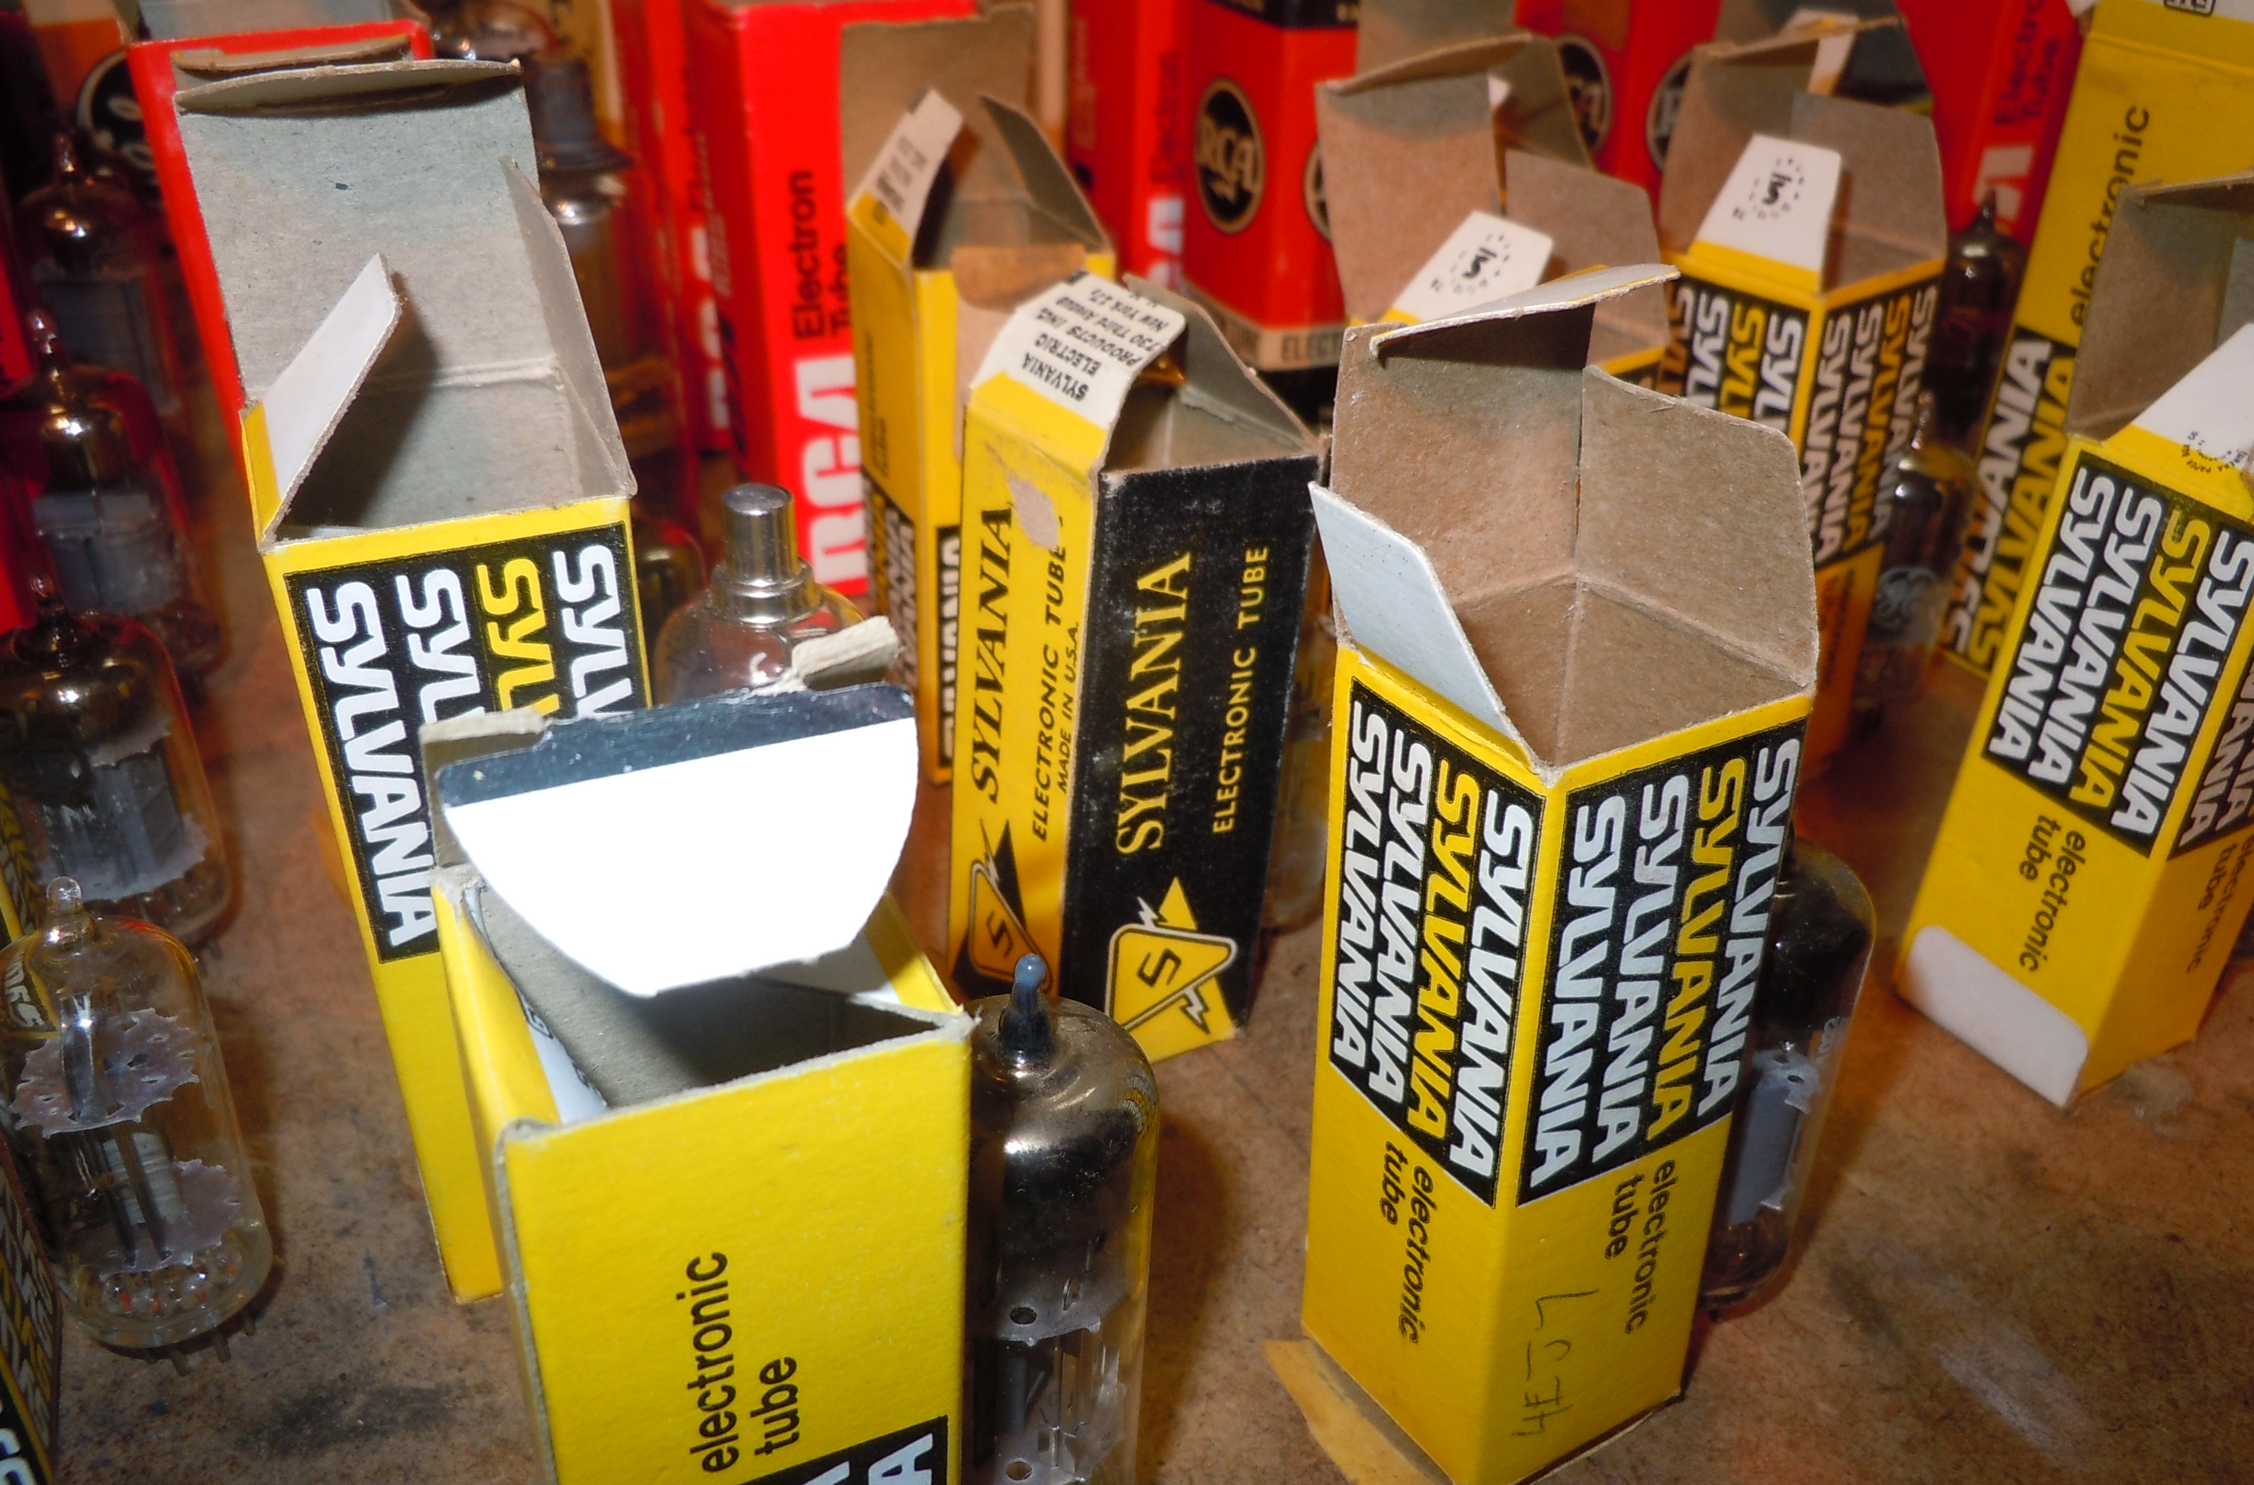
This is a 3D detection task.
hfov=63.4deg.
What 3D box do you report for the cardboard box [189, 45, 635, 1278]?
[{"bbox_3d":[-0.058,0.000,0.166,0.027,0.111,0.027,-13,37,-22],"label":"cardboard box"}]

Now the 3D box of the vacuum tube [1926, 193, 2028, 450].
[{"bbox_3d":[0.179,-0.091,0.397,0.019,0.055,0.019,16,33,20],"label":"vacuum tube"}]

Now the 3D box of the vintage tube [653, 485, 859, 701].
[{"bbox_3d":[-0.037,0.009,0.191,0.021,0.074,0.021,-4,31,-11],"label":"vintage tube"}]

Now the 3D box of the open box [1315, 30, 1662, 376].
[{"bbox_3d":[0.042,-0.026,0.226,0.026,0.105,0.030,-19,37,-31],"label":"open box"}]

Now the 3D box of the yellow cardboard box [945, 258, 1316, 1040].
[{"bbox_3d":[-0.001,-0.007,0.210,0.027,0.089,0.027,-12,31,-30],"label":"yellow cardboard box"}]

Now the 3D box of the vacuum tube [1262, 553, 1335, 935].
[{"bbox_3d":[0.018,0.000,0.227,0.020,0.057,0.020,6,31,4],"label":"vacuum tube"}]

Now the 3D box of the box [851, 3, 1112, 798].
[{"bbox_3d":[-0.021,-0.047,0.257,0.027,0.102,0.028,-12,34,-22],"label":"box"}]

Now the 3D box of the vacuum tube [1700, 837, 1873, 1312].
[{"bbox_3d":[0.059,0.031,0.178,0.021,0.058,0.021,12,32,20],"label":"vacuum tube"}]

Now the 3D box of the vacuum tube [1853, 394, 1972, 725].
[{"bbox_3d":[0.121,-0.030,0.290,0.018,0.053,0.018,12,33,21],"label":"vacuum tube"}]

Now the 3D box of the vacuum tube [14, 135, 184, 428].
[{"bbox_3d":[-0.183,-0.076,0.328,0.022,0.065,0.022,-14,35,-26],"label":"vacuum tube"}]

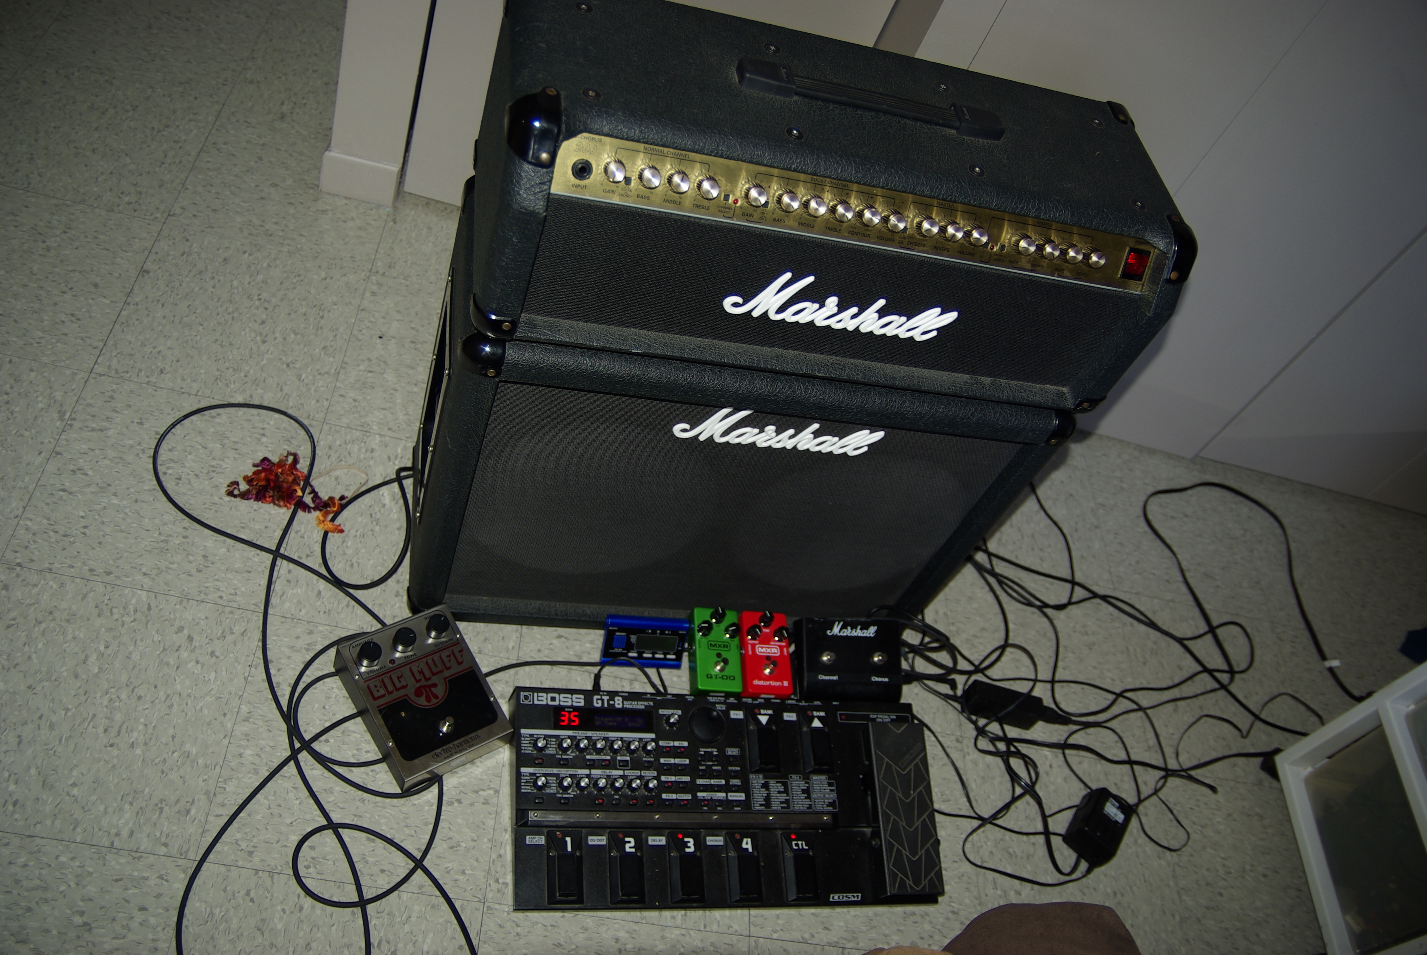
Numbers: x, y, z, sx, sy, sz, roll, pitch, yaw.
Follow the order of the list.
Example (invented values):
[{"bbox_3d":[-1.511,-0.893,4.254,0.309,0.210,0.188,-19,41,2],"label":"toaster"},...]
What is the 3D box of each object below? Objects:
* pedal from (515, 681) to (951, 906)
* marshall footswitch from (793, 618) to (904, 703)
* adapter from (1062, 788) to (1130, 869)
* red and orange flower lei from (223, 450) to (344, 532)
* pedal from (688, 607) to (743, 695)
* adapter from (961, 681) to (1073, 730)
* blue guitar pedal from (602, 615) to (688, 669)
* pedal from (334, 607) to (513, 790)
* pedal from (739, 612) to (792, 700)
[{"bbox_3d":[0.025,0.376,1.418,0.515,0.085,0.253,6,52,-17],"label":"pedal"},{"bbox_3d":[0.188,0.244,1.610,0.145,0.050,0.124,6,52,-17],"label":"marshall footswitch"},{"bbox_3d":[0.505,0.459,1.563,0.048,0.052,0.071,39,50,11],"label":"adapter"},{"bbox_3d":[-0.530,0.011,1.525,0.150,0.030,0.088,21,49,-4],"label":"red and orange flower lei"},{"bbox_3d":[0.005,0.226,1.550,0.062,0.052,0.115,7,54,-16],"label":"pedal"},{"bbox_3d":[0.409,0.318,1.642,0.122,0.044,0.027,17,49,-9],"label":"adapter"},{"bbox_3d":[-0.089,0.210,1.524,0.104,0.022,0.065,5,87,-18],"label":"blue guitar pedal"},{"bbox_3d":[-0.336,0.254,1.387,0.137,0.064,0.175,-21,63,-33],"label":"pedal"},{"bbox_3d":[0.069,0.233,1.568,0.062,0.052,0.115,7,54,-16],"label":"pedal"}]

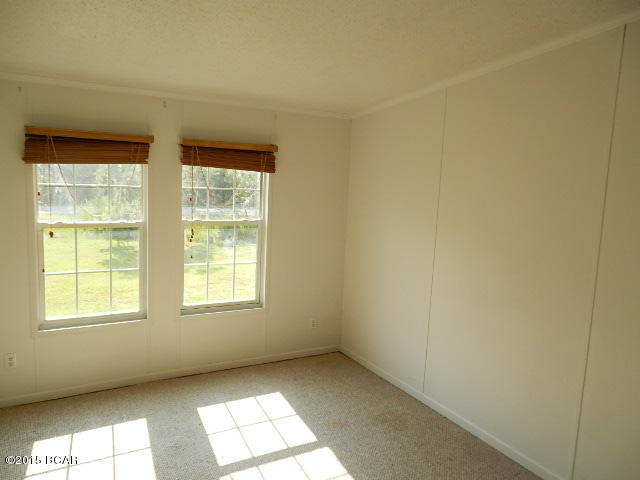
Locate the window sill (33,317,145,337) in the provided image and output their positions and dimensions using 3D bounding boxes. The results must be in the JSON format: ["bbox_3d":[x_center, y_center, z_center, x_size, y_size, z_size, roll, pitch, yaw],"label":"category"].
[{"bbox_3d":[-1.697,0.644,3.511,0.770,0.055,0.080,-2,8,-30],"label":"window sill"}]

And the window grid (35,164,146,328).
[{"bbox_3d":[-1.688,0.003,3.463,0.730,1.260,0.040,-2,8,-30],"label":"window grid"}]

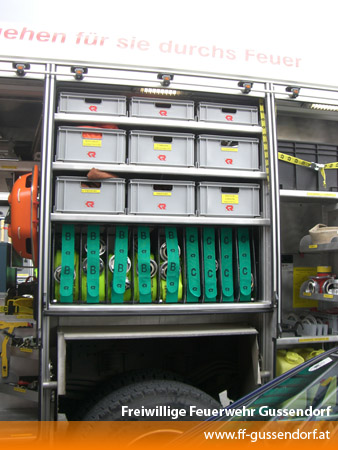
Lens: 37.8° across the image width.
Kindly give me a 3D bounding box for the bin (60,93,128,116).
[{"bbox_3d":[-0.522,-0.695,3.300,0.400,0.125,0.580,1,-7,-12],"label":"bin"}]

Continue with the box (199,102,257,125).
[{"bbox_3d":[0.321,-0.671,3.446,0.400,0.122,0.585,1,-8,-12],"label":"box"}]

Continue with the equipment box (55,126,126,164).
[{"bbox_3d":[-0.517,-0.424,3.226,0.400,0.220,0.580,1,-7,-12],"label":"equipment box"}]

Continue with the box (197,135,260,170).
[{"bbox_3d":[0.318,-0.413,3.411,0.400,0.215,0.585,1,-8,-12],"label":"box"}]

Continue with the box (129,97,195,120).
[{"bbox_3d":[-0.098,-0.682,3.355,0.400,0.122,0.585,1,-8,-12],"label":"box"}]

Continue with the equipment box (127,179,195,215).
[{"bbox_3d":[-0.098,-0.117,3.279,0.400,0.220,0.580,1,-7,-12],"label":"equipment box"}]

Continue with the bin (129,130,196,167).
[{"bbox_3d":[-0.097,-0.420,3.317,0.400,0.220,0.580,1,-7,-12],"label":"bin"}]

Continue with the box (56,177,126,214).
[{"bbox_3d":[-0.520,-0.135,3.189,0.400,0.215,0.585,1,-8,-12],"label":"box"}]

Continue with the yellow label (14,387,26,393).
[{"bbox_3d":[-0.882,0.977,2.932,0.115,0.019,0.003,-5,-8,33],"label":"yellow label"}]

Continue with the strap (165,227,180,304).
[{"bbox_3d":[0.021,0.232,2.957,0.080,0.463,0.030,1,-8,-12],"label":"strap"}]

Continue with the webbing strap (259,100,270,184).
[{"bbox_3d":[0.619,-0.525,3.155,0.045,0.566,0.030,1,-7,-12],"label":"webbing strap"}]

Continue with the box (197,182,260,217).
[{"bbox_3d":[0.319,-0.114,3.371,0.400,0.215,0.585,1,-8,-12],"label":"box"}]

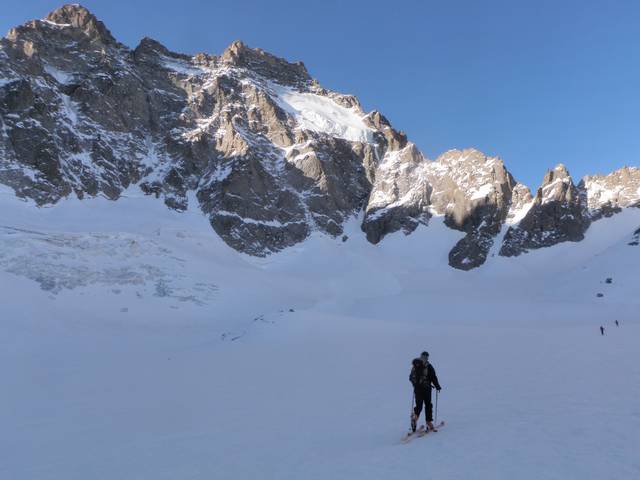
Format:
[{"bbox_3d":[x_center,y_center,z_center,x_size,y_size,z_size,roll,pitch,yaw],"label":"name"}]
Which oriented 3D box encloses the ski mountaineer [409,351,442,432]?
[{"bbox_3d":[2.435,3.500,11.950,0.720,1.780,0.620,-7,-13,33],"label":"ski mountaineer"}]

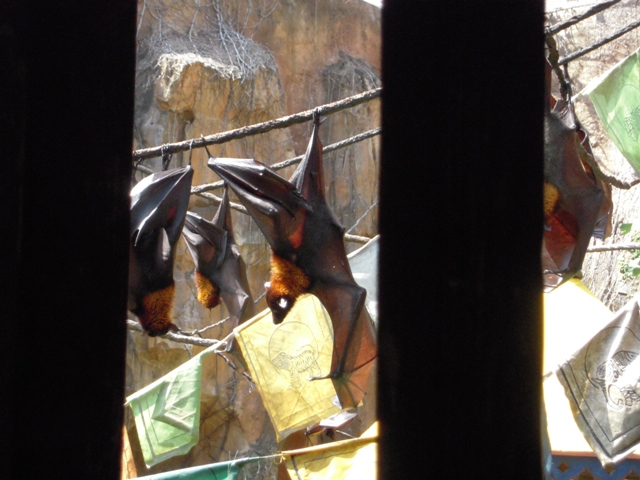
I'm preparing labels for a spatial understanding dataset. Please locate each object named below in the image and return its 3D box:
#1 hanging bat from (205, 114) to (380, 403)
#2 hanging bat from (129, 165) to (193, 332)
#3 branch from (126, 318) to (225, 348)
[{"bbox_3d":[-0.058,0.047,4.500,0.380,0.640,0.220,0,-5,12],"label":"hanging bat"},{"bbox_3d":[-0.364,0.014,4.500,0.180,0.390,0.180,1,-5,-3],"label":"hanging bat"},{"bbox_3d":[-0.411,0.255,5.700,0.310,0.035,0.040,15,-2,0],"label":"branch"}]

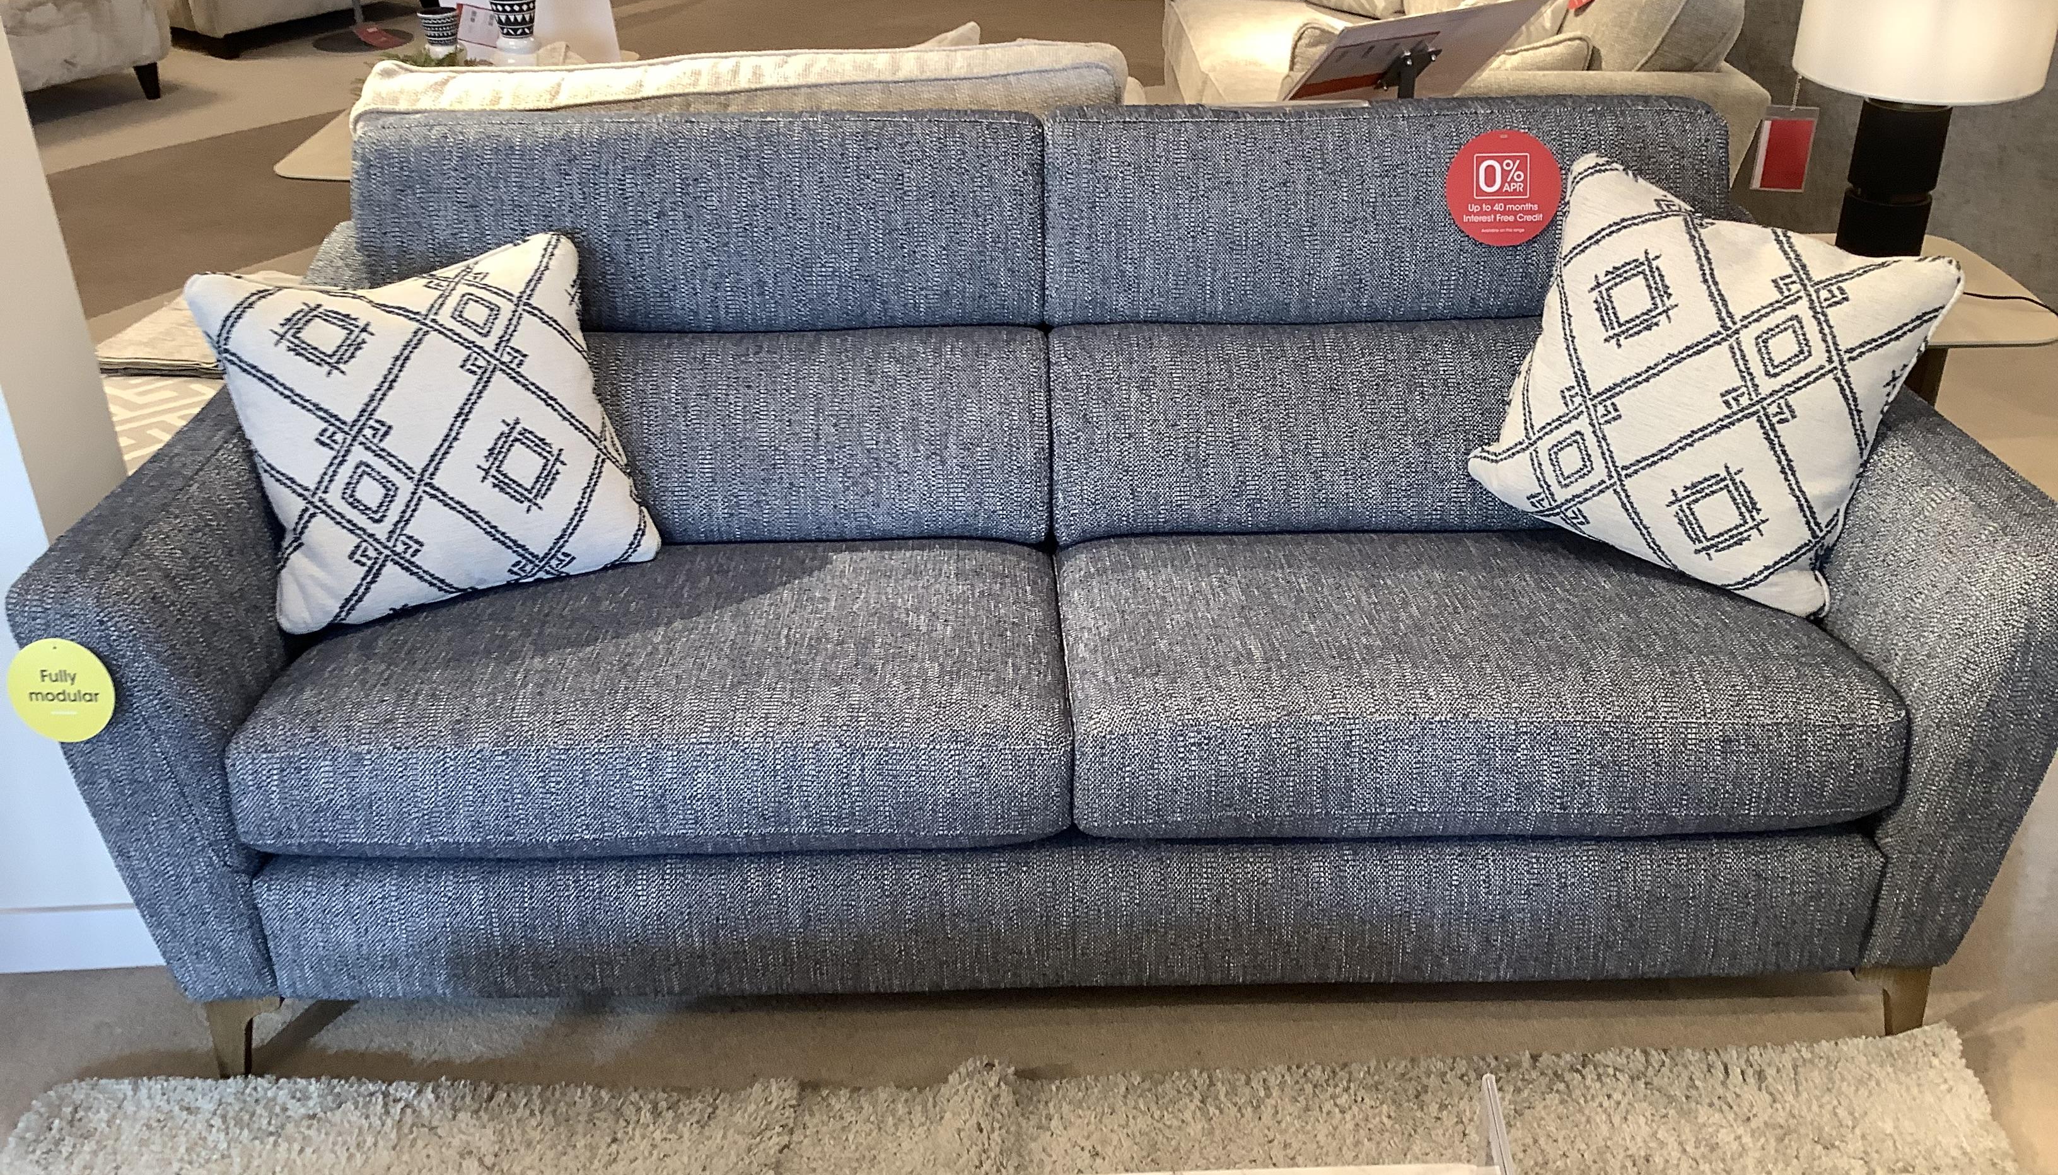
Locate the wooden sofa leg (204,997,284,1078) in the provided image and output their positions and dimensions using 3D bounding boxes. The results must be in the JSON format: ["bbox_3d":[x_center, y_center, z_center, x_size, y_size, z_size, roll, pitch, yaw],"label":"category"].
[{"bbox_3d":[-0.905,0.515,2.158,0.090,0.116,0.045,-1,29,0],"label":"wooden sofa leg"}]

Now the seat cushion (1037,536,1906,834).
[{"bbox_3d":[0.483,0.066,2.222,0.885,0.170,0.570,-1,29,0],"label":"seat cushion"}]

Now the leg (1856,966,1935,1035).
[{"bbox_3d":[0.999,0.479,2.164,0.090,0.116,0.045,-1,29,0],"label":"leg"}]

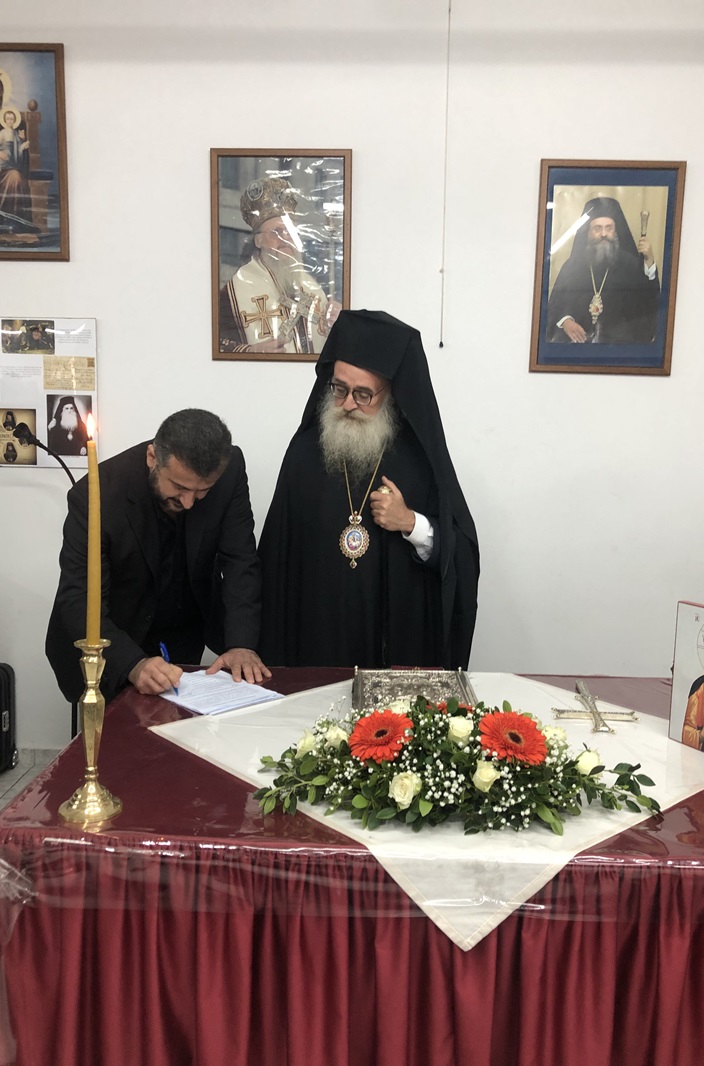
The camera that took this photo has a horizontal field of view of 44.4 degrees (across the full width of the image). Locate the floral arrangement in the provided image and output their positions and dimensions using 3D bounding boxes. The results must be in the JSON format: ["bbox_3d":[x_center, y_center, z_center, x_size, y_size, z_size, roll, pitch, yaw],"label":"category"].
[{"bbox_3d":[0.194,0.378,1.569,0.685,0.155,0.400,1,6,2],"label":"floral arrangement"}]

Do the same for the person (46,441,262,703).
[{"bbox_3d":[-0.526,0.387,2.414,0.580,1.450,0.700,-1,6,-14],"label":"person"}]

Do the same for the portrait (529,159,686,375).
[{"bbox_3d":[0.980,-1.014,3.325,0.545,0.795,0.025,2,8,2],"label":"portrait"}]

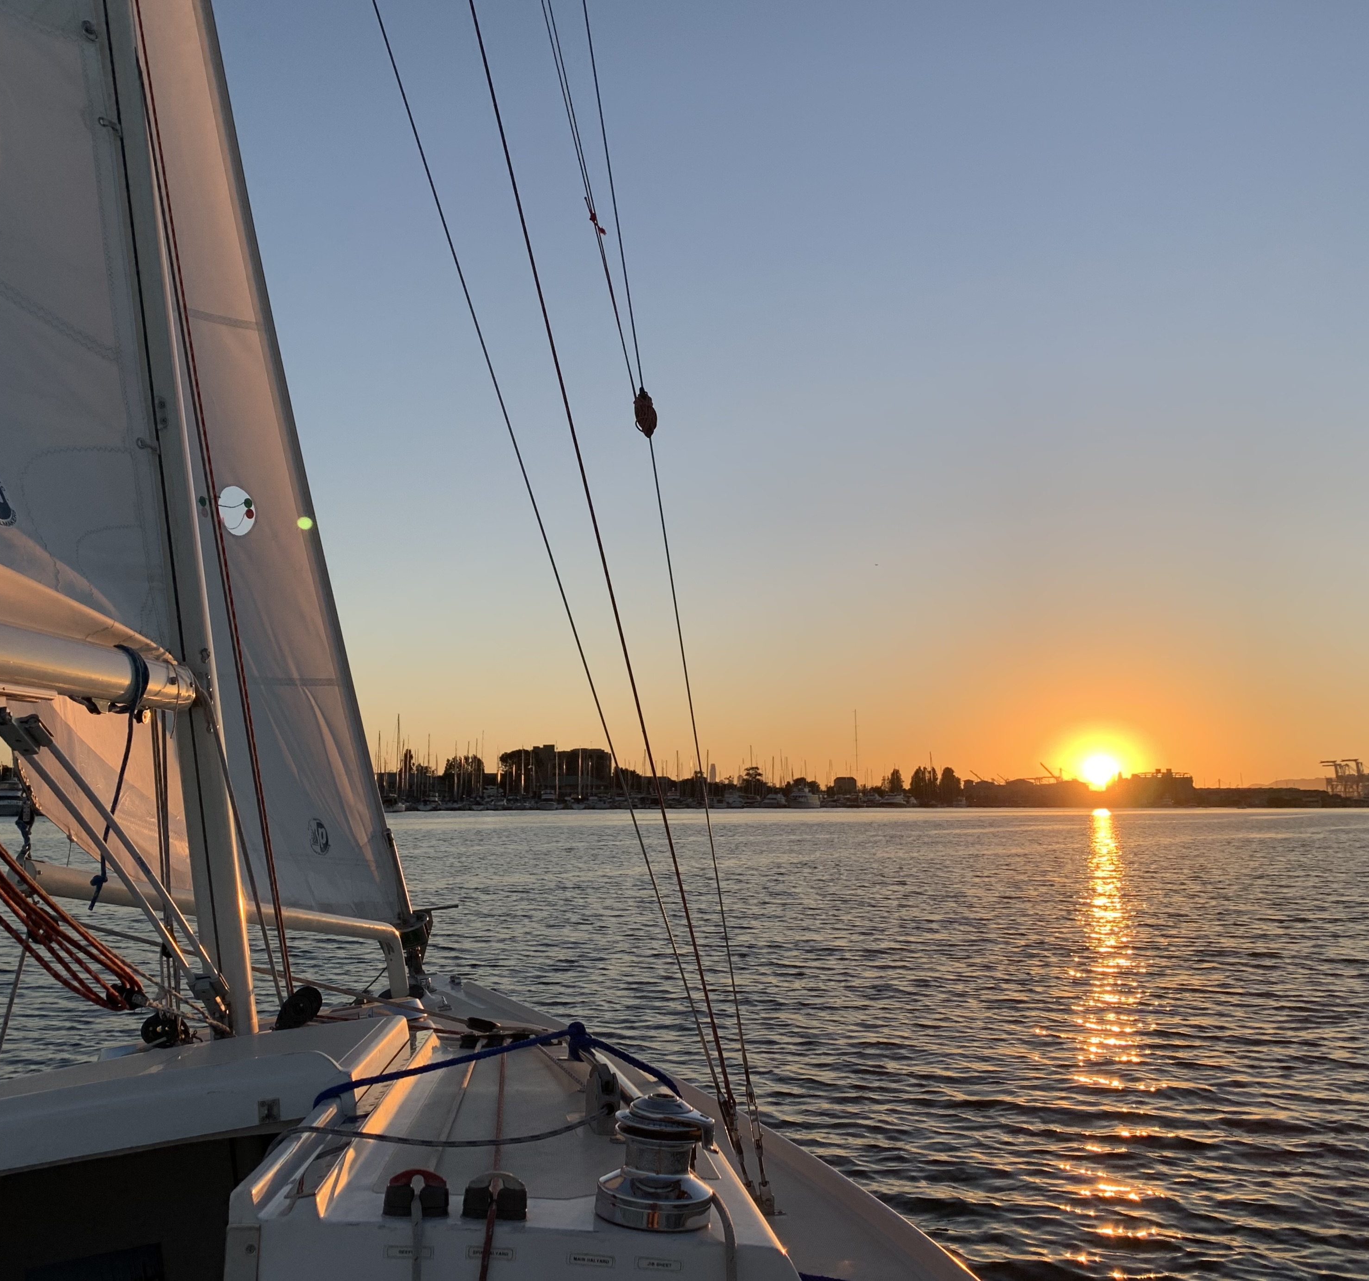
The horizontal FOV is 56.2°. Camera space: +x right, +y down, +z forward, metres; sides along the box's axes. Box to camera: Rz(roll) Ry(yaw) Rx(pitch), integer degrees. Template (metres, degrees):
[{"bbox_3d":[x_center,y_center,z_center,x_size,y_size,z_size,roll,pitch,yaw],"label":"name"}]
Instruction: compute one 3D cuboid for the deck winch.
[{"bbox_3d":[-0.030,0.558,1.383,0.132,0.127,0.125,5,-7,1],"label":"deck winch"}]

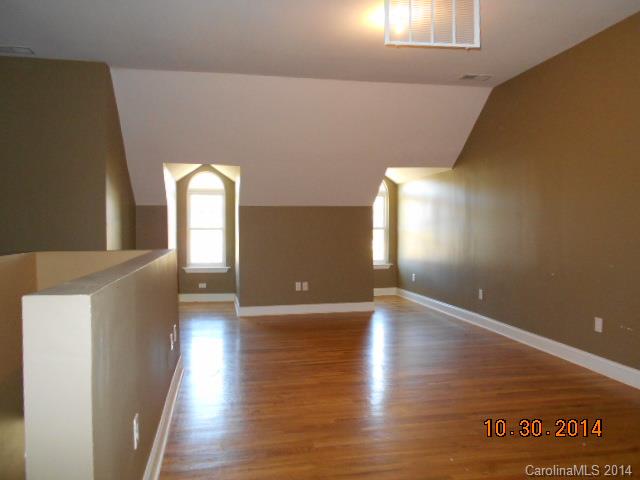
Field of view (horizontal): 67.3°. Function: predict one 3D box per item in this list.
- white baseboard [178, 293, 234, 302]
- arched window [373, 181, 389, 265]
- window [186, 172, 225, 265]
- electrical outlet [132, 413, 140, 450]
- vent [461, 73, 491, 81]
[{"bbox_3d":[-1.798,0.929,7.672,0.900,0.132,0.018,-1,2,-12],"label":"white baseboard"},{"bbox_3d":[0.870,-0.344,8.190,0.630,1.540,0.080,-1,2,-12],"label":"arched window"},{"bbox_3d":[-1.797,-0.315,7.618,0.630,1.530,0.060,-1,2,-12],"label":"window"},{"bbox_3d":[-0.714,0.750,1.873,0.009,0.117,0.073,-1,2,-12],"label":"electrical outlet"},{"bbox_3d":[1.619,-1.681,4.973,0.300,0.020,0.170,-1,2,-12],"label":"vent"}]

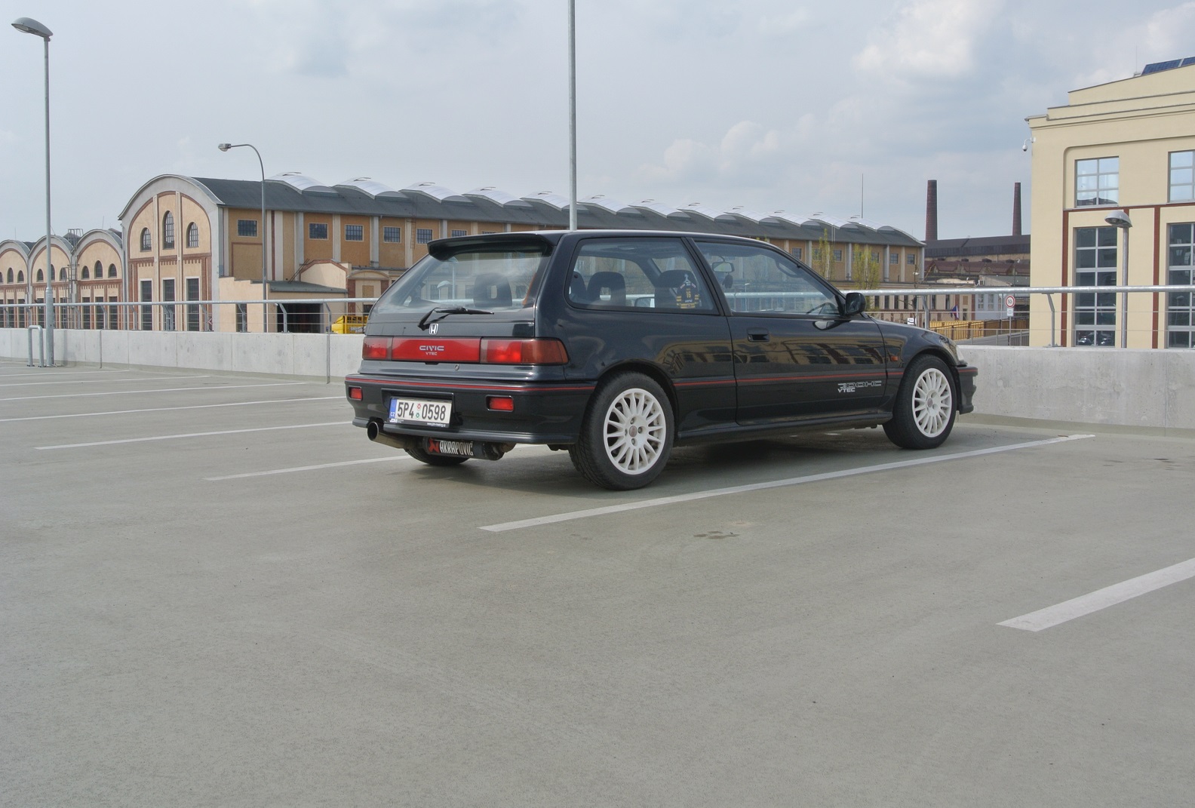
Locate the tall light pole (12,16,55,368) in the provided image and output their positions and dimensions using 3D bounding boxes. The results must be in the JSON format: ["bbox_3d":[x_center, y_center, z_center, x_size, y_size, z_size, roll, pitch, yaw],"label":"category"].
[{"bbox_3d":[-8.693,-3.281,21.696,0.740,5.380,0.340,-3,5,-42],"label":"tall light pole"}]

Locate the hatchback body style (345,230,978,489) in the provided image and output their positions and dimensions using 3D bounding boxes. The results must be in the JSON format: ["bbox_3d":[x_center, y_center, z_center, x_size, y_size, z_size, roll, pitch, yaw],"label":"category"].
[{"bbox_3d":[0.574,-0.331,8.122,3.980,1.280,1.690,-5,6,-43],"label":"hatchback body style"}]

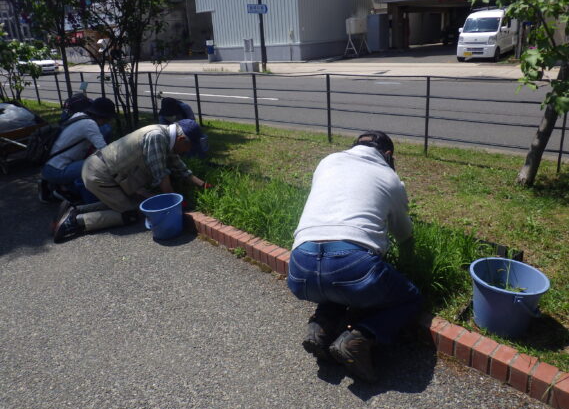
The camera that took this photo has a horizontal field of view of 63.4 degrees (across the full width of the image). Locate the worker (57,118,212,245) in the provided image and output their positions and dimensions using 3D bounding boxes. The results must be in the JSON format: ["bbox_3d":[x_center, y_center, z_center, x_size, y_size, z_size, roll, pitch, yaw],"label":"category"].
[{"bbox_3d":[-1.162,-0.250,3.556,1.260,0.760,0.520,-13,22,-25],"label":"worker"}]

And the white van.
[{"bbox_3d":[8.200,-6.790,18.560,1.480,1.900,3.400,11,24,33],"label":"white van"}]

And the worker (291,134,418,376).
[{"bbox_3d":[0.380,0.150,2.062,0.550,0.870,0.870,12,25,35],"label":"worker"}]

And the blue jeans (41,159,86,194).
[{"bbox_3d":[-1.879,-0.303,4.202,0.620,0.460,0.420,-13,22,-26],"label":"blue jeans"}]

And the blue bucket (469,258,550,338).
[{"bbox_3d":[0.925,0.408,1.938,0.300,0.250,0.300,0,21,0],"label":"blue bucket"}]

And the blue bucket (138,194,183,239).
[{"bbox_3d":[-0.849,0.100,3.270,0.300,0.250,0.300,-5,23,1],"label":"blue bucket"}]

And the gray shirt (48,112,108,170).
[{"bbox_3d":[-1.845,-0.617,4.121,0.580,0.460,0.500,-13,22,-26],"label":"gray shirt"}]

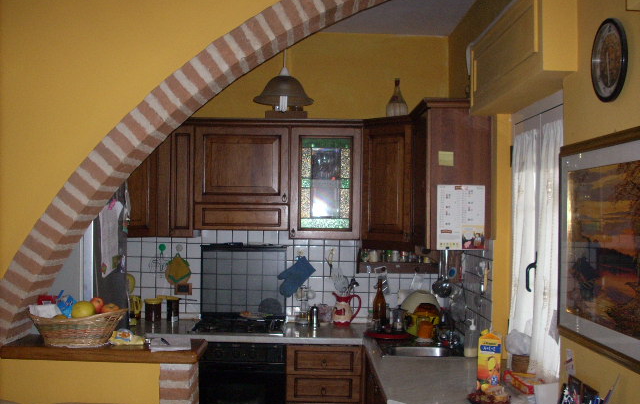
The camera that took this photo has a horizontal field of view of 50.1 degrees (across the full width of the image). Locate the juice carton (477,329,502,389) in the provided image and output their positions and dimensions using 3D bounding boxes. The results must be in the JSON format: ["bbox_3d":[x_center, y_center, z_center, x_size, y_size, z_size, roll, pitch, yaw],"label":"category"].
[{"bbox_3d":[0.720,0.665,2.893,0.095,0.251,0.095,0,-1,11],"label":"juice carton"}]

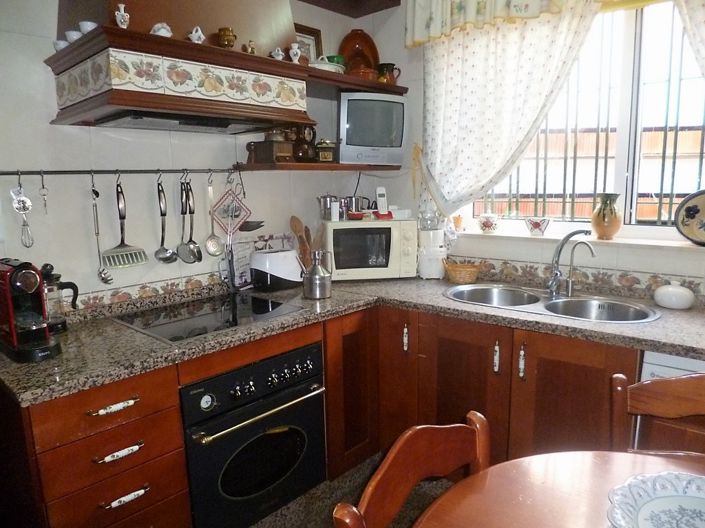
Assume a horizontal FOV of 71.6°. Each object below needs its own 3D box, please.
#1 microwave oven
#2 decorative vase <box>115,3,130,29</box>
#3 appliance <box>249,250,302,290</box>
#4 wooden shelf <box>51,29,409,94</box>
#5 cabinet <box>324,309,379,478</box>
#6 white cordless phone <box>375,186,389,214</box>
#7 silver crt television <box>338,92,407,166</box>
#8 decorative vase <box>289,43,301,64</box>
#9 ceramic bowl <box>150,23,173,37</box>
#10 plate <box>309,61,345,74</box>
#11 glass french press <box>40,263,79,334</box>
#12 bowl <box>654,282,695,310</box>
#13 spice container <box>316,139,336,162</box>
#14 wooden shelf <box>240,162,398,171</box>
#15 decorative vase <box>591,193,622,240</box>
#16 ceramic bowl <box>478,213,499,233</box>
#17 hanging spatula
[{"bbox_3d":[0.088,-0.089,2.676,0.445,0.305,0.325,-3,9,-7],"label":"microwave oven"},{"bbox_3d":[-0.669,-0.716,1.420,0.043,0.073,0.032,-8,11,-36],"label":"decorative vase"},{"bbox_3d":[-0.387,0.026,2.353,0.275,0.188,0.138,-11,13,-44],"label":"appliance"},{"bbox_3d":[-0.409,-0.762,2.053,0.545,0.045,1.410,7,12,43],"label":"wooden shelf"},{"bbox_3d":[0.000,0.551,2.105,0.324,0.687,0.020,-11,13,-44],"label":"cabinet"},{"bbox_3d":[0.162,-0.347,2.680,0.055,0.150,0.040,-3,-2,-10],"label":"white cordless phone"},{"bbox_3d":[0.059,-0.669,2.519,0.338,0.325,0.350,-4,9,-14],"label":"silver crt television"},{"bbox_3d":[-0.219,-0.807,1.890,0.043,0.084,0.043,-1,9,0],"label":"decorative vase"},{"bbox_3d":[-0.588,-0.717,1.507,0.037,0.046,0.071,7,12,43],"label":"ceramic bowl"},{"bbox_3d":[-0.112,-0.829,2.112,0.165,0.054,0.165,-1,9,0],"label":"plate"},{"bbox_3d":[-1.051,0.122,1.732,0.148,0.236,0.098,-4,10,-17],"label":"glass french press"},{"bbox_3d":[1.222,0.109,1.849,0.128,0.095,0.128,7,13,43],"label":"bowl"},{"bbox_3d":[-0.127,-0.549,2.418,0.090,0.118,0.090,-3,9,-11],"label":"spice container"},{"bbox_3d":[-0.142,-0.485,2.471,0.853,0.028,0.288,-11,13,-44],"label":"wooden shelf"},{"bbox_3d":[1.085,-0.204,2.077,0.118,0.200,0.118,7,13,43],"label":"decorative vase"},{"bbox_3d":[0.694,-0.208,2.479,0.100,0.097,0.100,7,13,43],"label":"ceramic bowl"},{"bbox_3d":[-0.884,-0.144,1.893,0.162,0.322,0.045,-11,13,-44],"label":"hanging spatula"}]

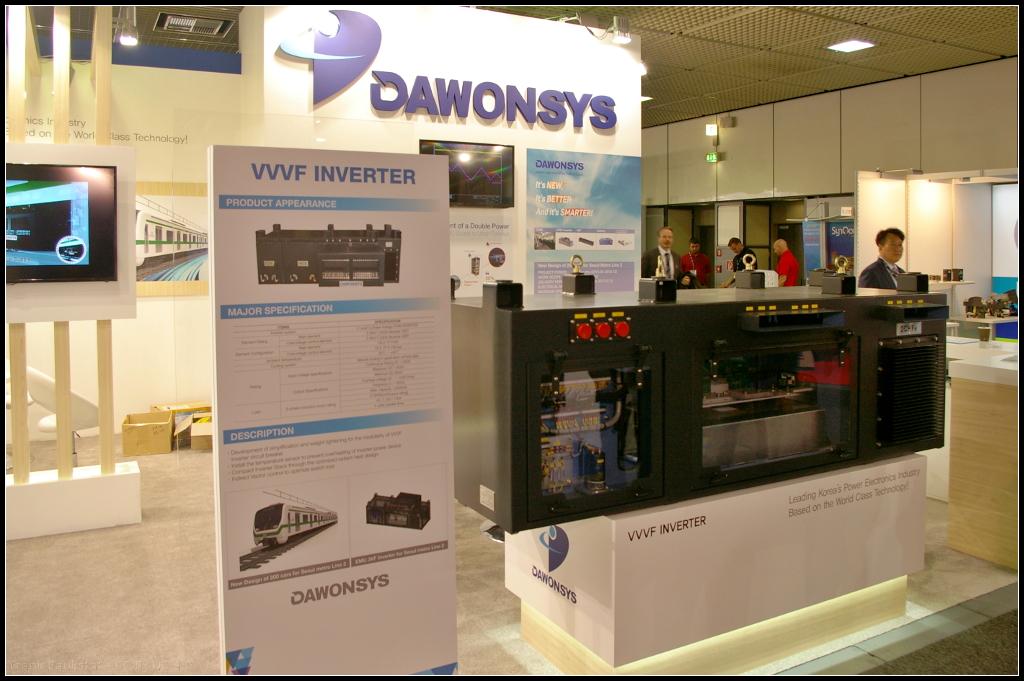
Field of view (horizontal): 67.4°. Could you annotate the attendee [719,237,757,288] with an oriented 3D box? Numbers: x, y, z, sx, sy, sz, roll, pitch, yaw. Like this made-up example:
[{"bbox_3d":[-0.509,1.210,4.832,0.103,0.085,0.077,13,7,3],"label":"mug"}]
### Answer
[{"bbox_3d":[3.040,-0.495,10.327,0.450,1.766,0.480,-3,6,-30],"label":"attendee"}]

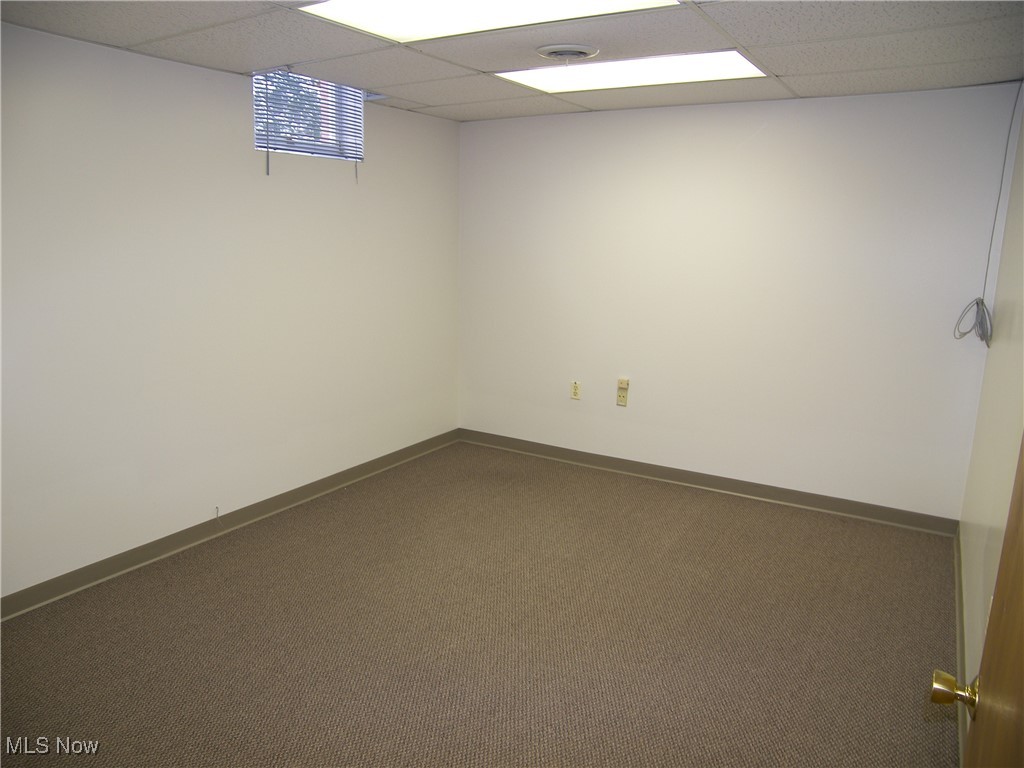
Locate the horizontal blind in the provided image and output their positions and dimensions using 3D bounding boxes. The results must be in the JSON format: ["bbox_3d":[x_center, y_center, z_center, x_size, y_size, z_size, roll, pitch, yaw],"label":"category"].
[{"bbox_3d":[-1.070,-1.458,3.811,0.040,0.440,0.790,8,14,31],"label":"horizontal blind"}]

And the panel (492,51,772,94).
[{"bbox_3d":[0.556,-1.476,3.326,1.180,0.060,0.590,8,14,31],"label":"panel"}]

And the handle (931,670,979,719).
[{"bbox_3d":[0.648,0.449,1.041,0.062,0.063,0.062,7,14,26],"label":"handle"}]

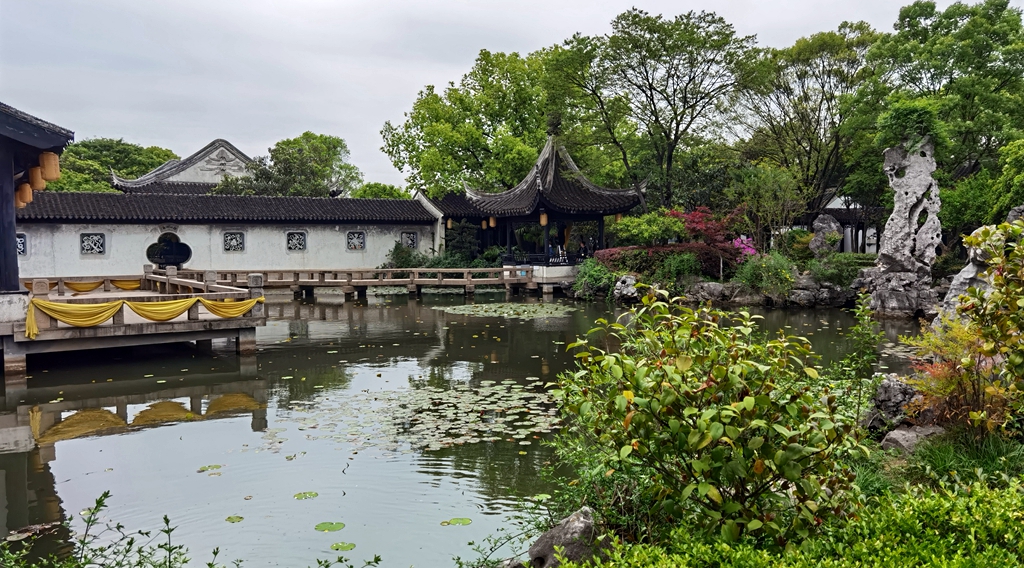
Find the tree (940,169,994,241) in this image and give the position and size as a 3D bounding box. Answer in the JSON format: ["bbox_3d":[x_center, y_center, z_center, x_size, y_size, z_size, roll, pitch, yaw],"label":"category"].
[{"bbox_3d":[16.430,-2.415,29.000,2.600,3.550,2.500,1,3,30],"label":"tree"}]

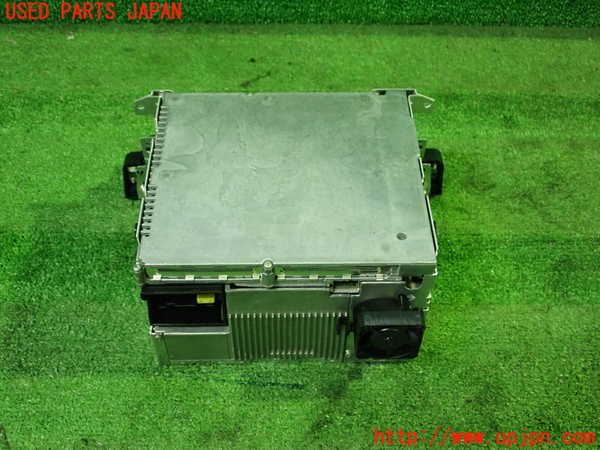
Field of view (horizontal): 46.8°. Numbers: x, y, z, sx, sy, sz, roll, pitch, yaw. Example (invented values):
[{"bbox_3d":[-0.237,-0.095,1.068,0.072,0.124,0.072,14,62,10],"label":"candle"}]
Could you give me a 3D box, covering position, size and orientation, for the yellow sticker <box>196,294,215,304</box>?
[{"bbox_3d":[-0.061,0.049,0.453,0.012,0.011,0.001,-1,48,-1],"label":"yellow sticker"}]

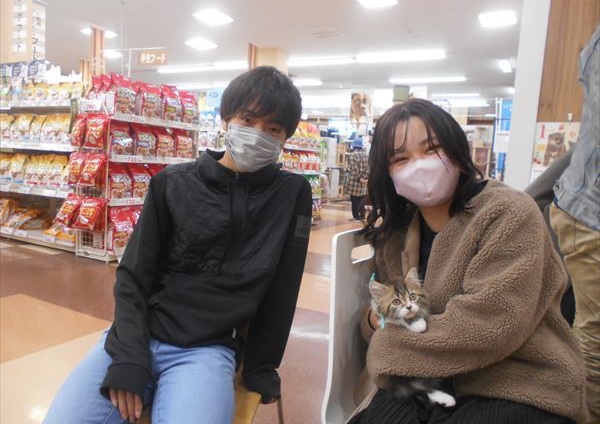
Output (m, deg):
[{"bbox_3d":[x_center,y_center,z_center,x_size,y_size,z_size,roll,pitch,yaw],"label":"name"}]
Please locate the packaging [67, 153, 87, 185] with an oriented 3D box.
[{"bbox_3d":[-2.006,-0.393,4.112,0.220,0.310,0.080,7,1,33],"label":"packaging"}]

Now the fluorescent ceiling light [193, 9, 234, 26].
[{"bbox_3d":[-1.707,-3.794,8.791,0.620,0.080,0.620,7,7,28],"label":"fluorescent ceiling light"}]

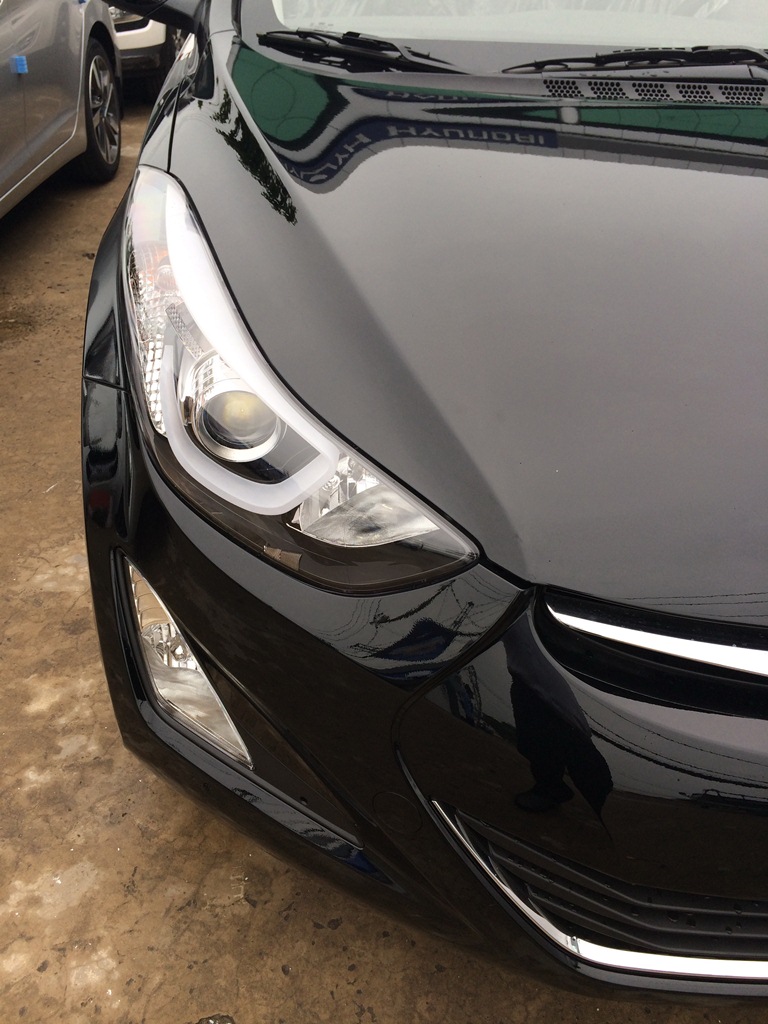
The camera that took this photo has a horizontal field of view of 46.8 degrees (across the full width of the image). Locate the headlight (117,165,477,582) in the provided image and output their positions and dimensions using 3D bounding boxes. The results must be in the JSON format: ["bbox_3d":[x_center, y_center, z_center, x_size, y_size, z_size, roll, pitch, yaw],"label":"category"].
[{"bbox_3d":[-0.129,-0.187,1.044,0.390,0.290,0.600,-1,35,-7],"label":"headlight"}]

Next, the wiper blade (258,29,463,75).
[{"bbox_3d":[-0.045,-0.822,1.590,0.375,0.060,0.080,9,35,7],"label":"wiper blade"}]

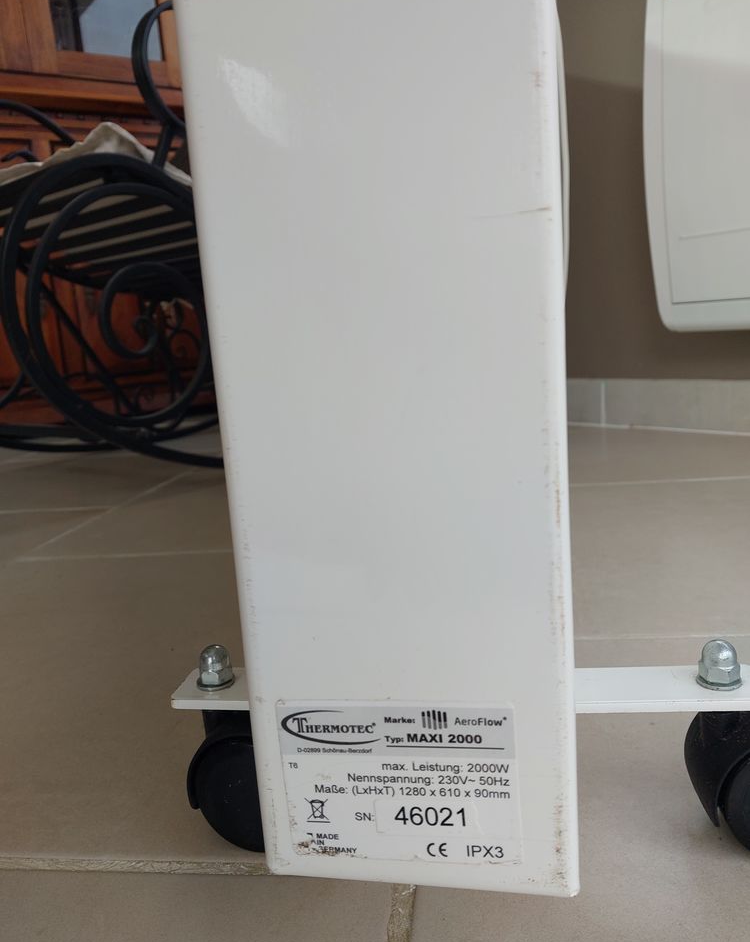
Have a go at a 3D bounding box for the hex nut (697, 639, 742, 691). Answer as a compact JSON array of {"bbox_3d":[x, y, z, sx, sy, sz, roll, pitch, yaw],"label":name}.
[{"bbox_3d":[0.133,0.074,0.333,0.016,0.017,0.016,-3,11,8],"label":"hex nut"}]

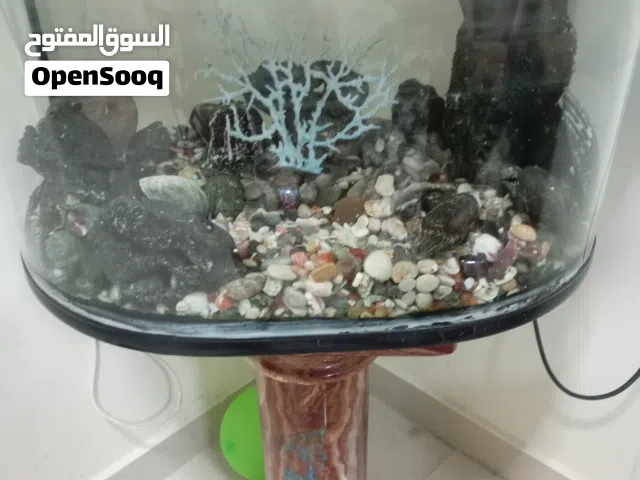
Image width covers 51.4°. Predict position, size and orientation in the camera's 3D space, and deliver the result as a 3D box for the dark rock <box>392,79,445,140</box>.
[{"bbox_3d":[0.129,-0.171,0.870,0.068,0.080,0.058,0,27,0],"label":"dark rock"}]

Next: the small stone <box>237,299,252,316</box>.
[{"bbox_3d":[-0.068,0.060,0.597,0.014,0.013,0.014,0,27,0],"label":"small stone"}]

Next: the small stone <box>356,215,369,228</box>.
[{"bbox_3d":[0.047,-0.020,0.730,0.013,0.015,0.013,0,27,0],"label":"small stone"}]

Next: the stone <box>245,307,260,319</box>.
[{"bbox_3d":[-0.064,0.069,0.630,0.015,0.011,0.013,0,28,0],"label":"stone"}]

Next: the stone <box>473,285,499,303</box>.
[{"bbox_3d":[0.169,0.054,0.672,0.026,0.017,0.020,-1,30,0],"label":"stone"}]

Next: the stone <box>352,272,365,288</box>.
[{"bbox_3d":[0.038,0.040,0.655,0.012,0.015,0.011,0,27,0],"label":"stone"}]

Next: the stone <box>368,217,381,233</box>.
[{"bbox_3d":[0.062,-0.017,0.752,0.015,0.017,0.017,-1,30,0],"label":"stone"}]

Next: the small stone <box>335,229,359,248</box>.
[{"bbox_3d":[0.030,-0.002,0.743,0.026,0.021,0.022,-1,31,0],"label":"small stone"}]

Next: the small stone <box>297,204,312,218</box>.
[{"bbox_3d":[-0.018,-0.034,0.790,0.018,0.015,0.016,0,28,0],"label":"small stone"}]

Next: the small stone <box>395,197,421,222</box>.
[{"bbox_3d":[0.105,-0.036,0.793,0.032,0.029,0.027,-1,31,0],"label":"small stone"}]

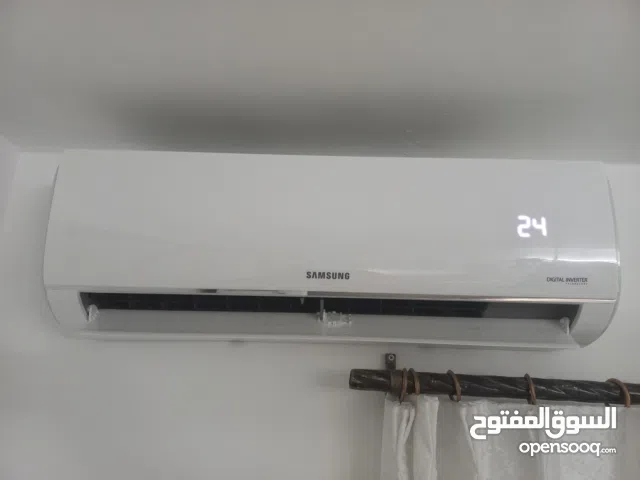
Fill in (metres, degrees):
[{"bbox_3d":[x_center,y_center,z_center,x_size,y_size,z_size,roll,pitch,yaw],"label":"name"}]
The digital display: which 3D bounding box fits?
[{"bbox_3d":[0.302,-0.019,0.660,0.043,0.034,0.008,1,-15,0],"label":"digital display"}]

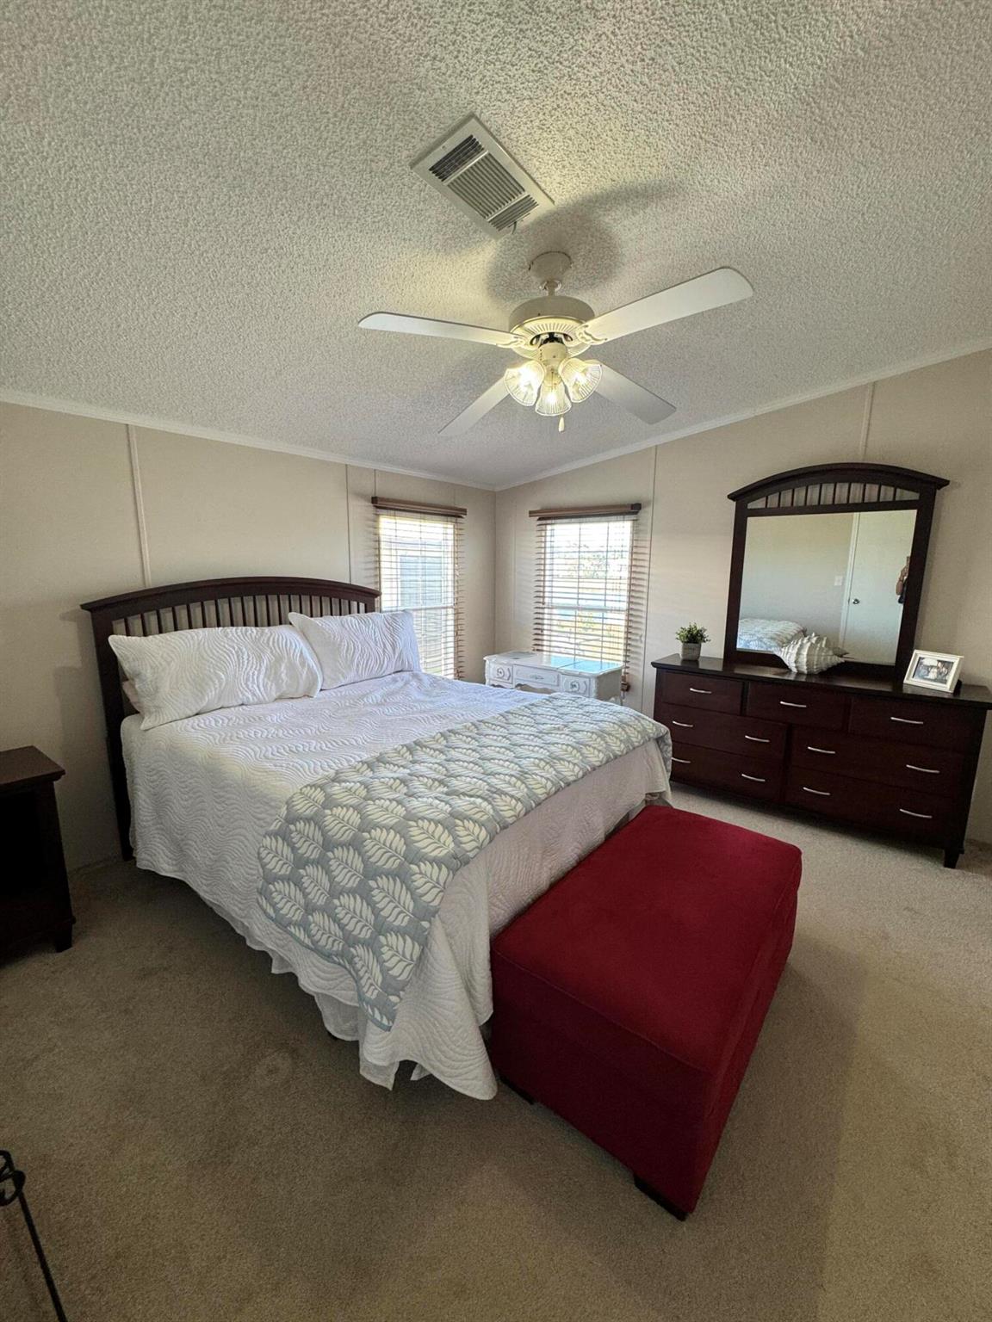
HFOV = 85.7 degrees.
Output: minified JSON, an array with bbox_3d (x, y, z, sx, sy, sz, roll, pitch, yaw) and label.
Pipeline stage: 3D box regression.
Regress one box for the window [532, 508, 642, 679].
[{"bbox_3d":[0.662,-0.524,4.184,0.920,1.290,0.100,8,13,38],"label":"window"}]

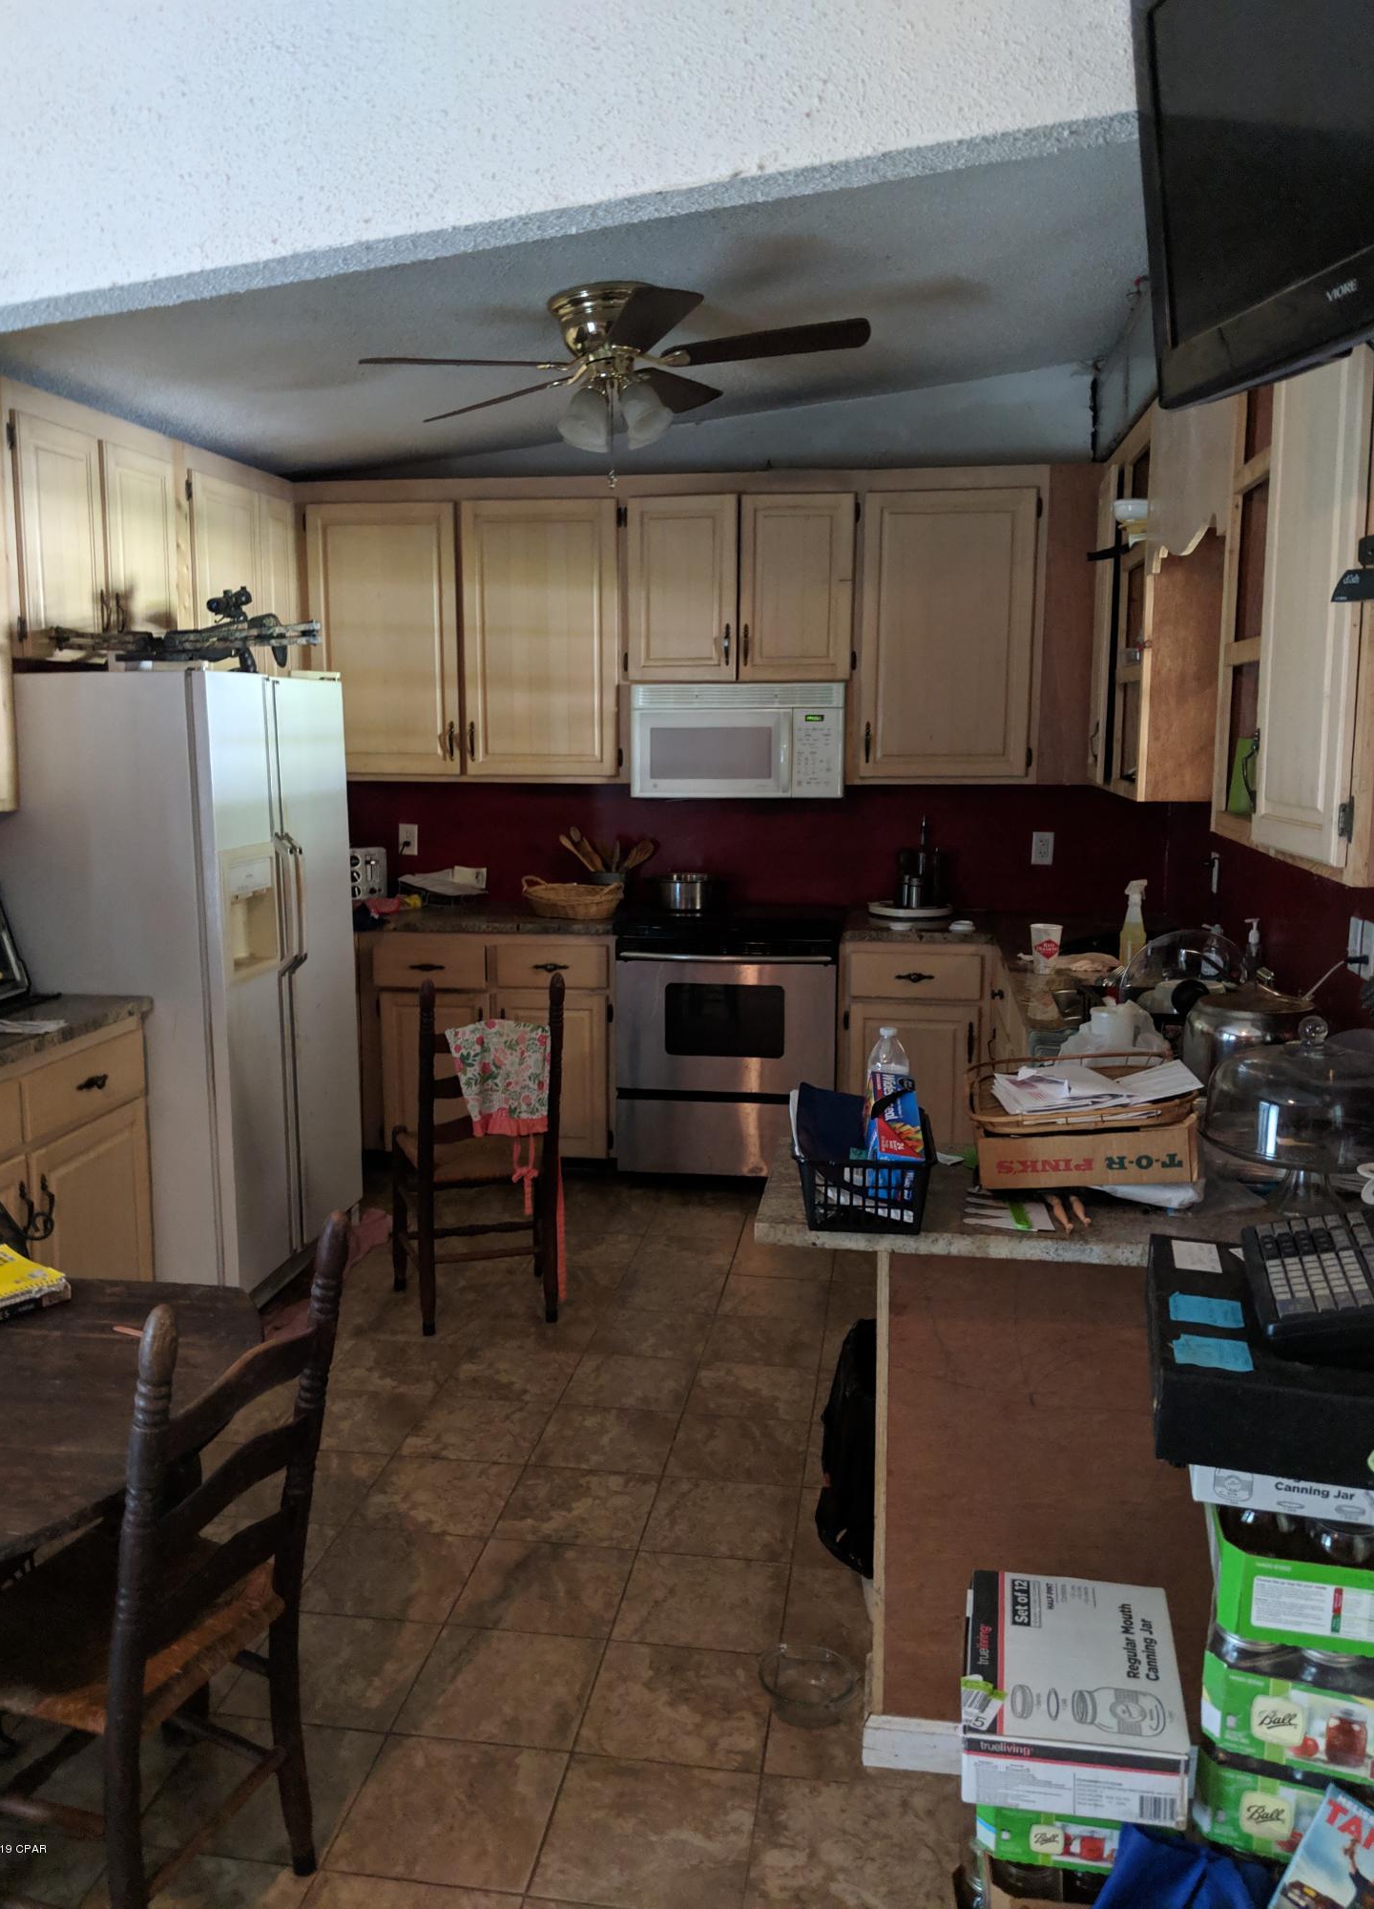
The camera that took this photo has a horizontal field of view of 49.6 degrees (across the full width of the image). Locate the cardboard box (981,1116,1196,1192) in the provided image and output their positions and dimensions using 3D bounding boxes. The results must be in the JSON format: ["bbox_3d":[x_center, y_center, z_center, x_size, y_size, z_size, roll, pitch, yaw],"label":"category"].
[{"bbox_3d":[0.631,0.271,2.390,0.315,0.092,0.360,-3,9,9],"label":"cardboard box"}]

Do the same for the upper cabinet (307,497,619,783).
[{"bbox_3d":[-0.771,-1.135,5.444,1.140,0.983,0.325,1,10,9],"label":"upper cabinet"}]

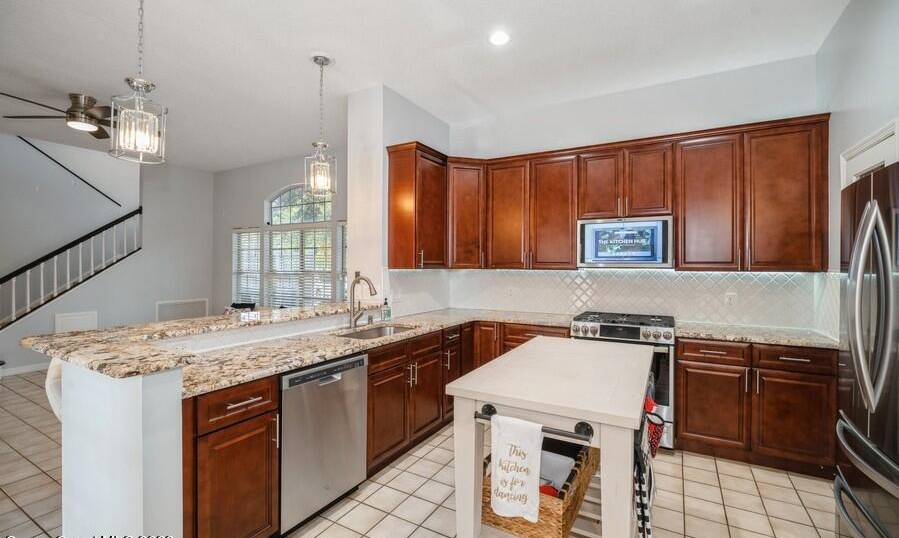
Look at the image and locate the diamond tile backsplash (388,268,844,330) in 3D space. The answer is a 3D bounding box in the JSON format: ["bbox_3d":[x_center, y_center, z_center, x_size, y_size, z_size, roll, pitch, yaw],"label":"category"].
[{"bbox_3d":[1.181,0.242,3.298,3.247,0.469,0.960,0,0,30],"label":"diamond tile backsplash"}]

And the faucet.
[{"bbox_3d":[-0.649,0.265,2.936,0.265,0.420,0.140,0,0,30],"label":"faucet"}]

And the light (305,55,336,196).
[{"bbox_3d":[-1.024,-1.130,2.991,0.245,1.082,0.245,0,0,30],"label":"light"}]

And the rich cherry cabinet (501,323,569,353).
[{"bbox_3d":[0.906,0.947,3.637,0.625,0.875,0.620,0,0,30],"label":"rich cherry cabinet"}]

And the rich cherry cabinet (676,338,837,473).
[{"bbox_3d":[2.252,0.950,2.870,0.896,0.875,0.620,0,0,30],"label":"rich cherry cabinet"}]

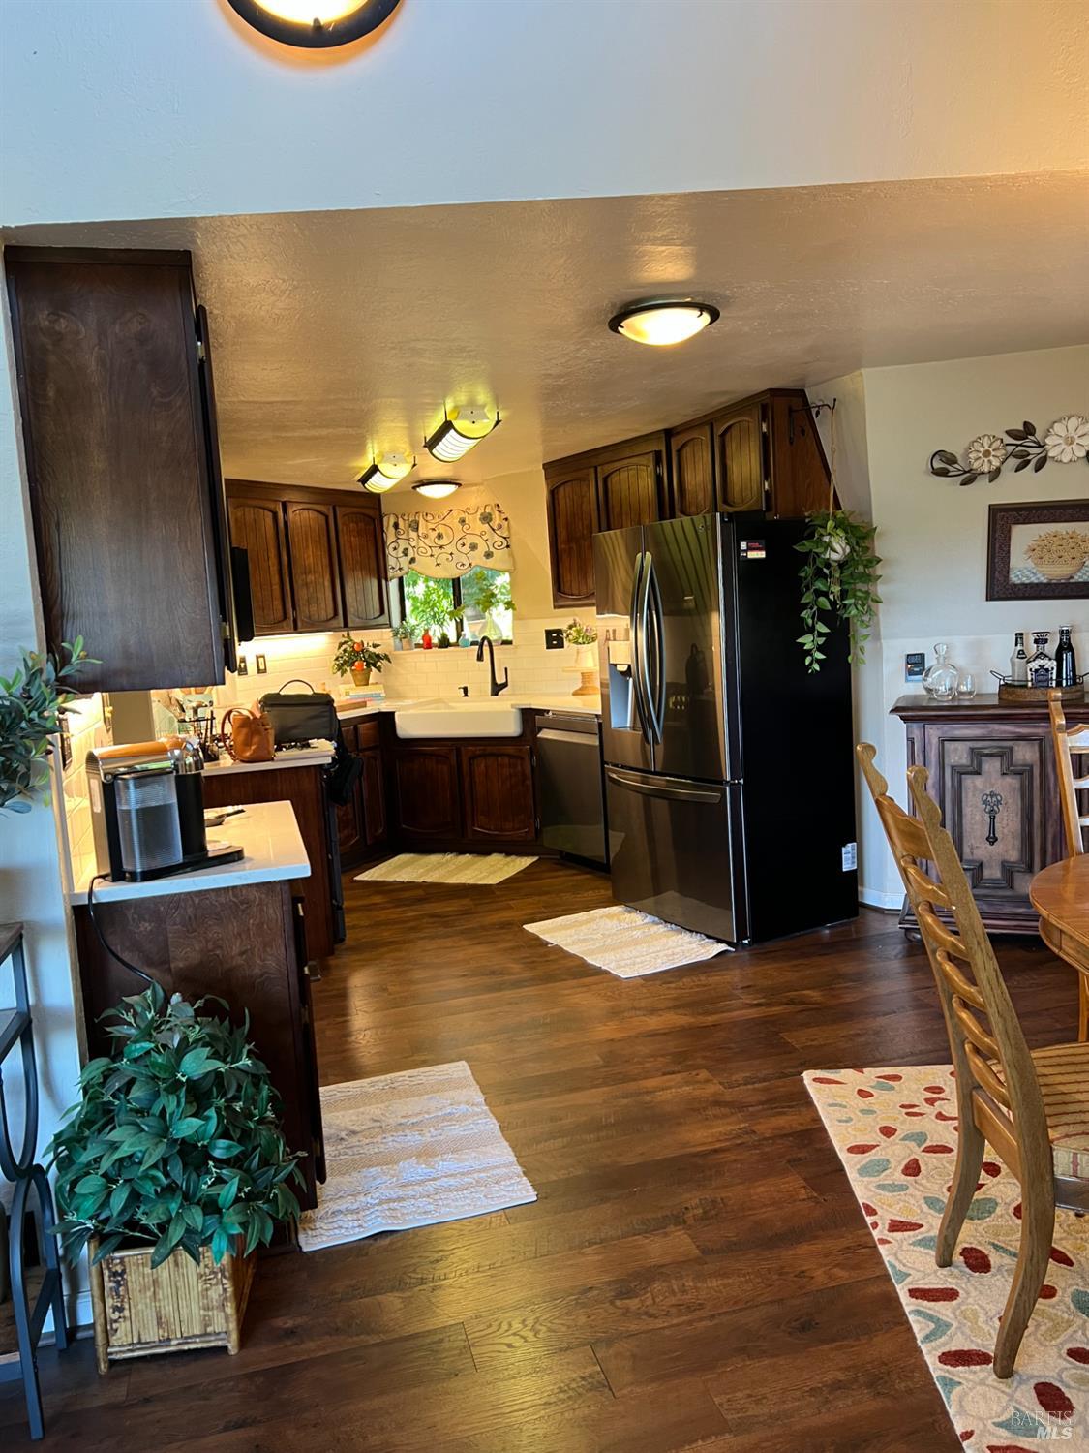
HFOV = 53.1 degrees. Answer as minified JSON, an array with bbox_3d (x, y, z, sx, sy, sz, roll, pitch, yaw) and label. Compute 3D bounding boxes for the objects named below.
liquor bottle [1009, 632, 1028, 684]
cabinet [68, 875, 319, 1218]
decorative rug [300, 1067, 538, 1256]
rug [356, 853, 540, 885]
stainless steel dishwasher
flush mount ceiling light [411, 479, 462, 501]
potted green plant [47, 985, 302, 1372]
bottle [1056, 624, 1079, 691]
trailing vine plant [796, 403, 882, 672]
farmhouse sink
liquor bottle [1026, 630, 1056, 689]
[{"bbox_3d":[1.954,-0.260,4.488,0.074,0.250,0.074,-1,6,20],"label":"liquor bottle"},{"bbox_3d":[-0.875,0.765,2.882,0.470,0.880,0.920,-5,6,-16],"label":"cabinet"},{"bbox_3d":[-0.414,1.155,3.045,0.572,0.015,0.895,-5,6,-15],"label":"decorative rug"},{"bbox_3d":[-0.565,0.819,6.291,0.897,0.015,0.578,-1,6,21],"label":"rug"},{"bbox_3d":[0.402,0.335,6.322,0.600,0.860,0.610,-7,7,-30],"label":"stainless steel dishwasher"},{"bbox_3d":[-0.623,-1.377,6.353,0.295,0.110,0.295,-3,6,0],"label":"flush mount ceiling light"},{"bbox_3d":[-0.757,0.895,2.252,0.470,0.740,0.420,-5,6,-12],"label":"potted green plant"},{"bbox_3d":[2.170,-0.270,4.531,0.085,0.290,0.085,-1,7,22],"label":"bottle"},{"bbox_3d":[1.167,-0.751,4.352,0.340,1.030,0.310,-2,6,15],"label":"trailing vine plant"},{"bbox_3d":[-0.415,-0.031,6.577,0.800,0.190,0.480,-1,6,19],"label":"farmhouse sink"},{"bbox_3d":[2.071,-0.261,4.551,0.115,0.280,0.095,-1,7,20],"label":"liquor bottle"}]

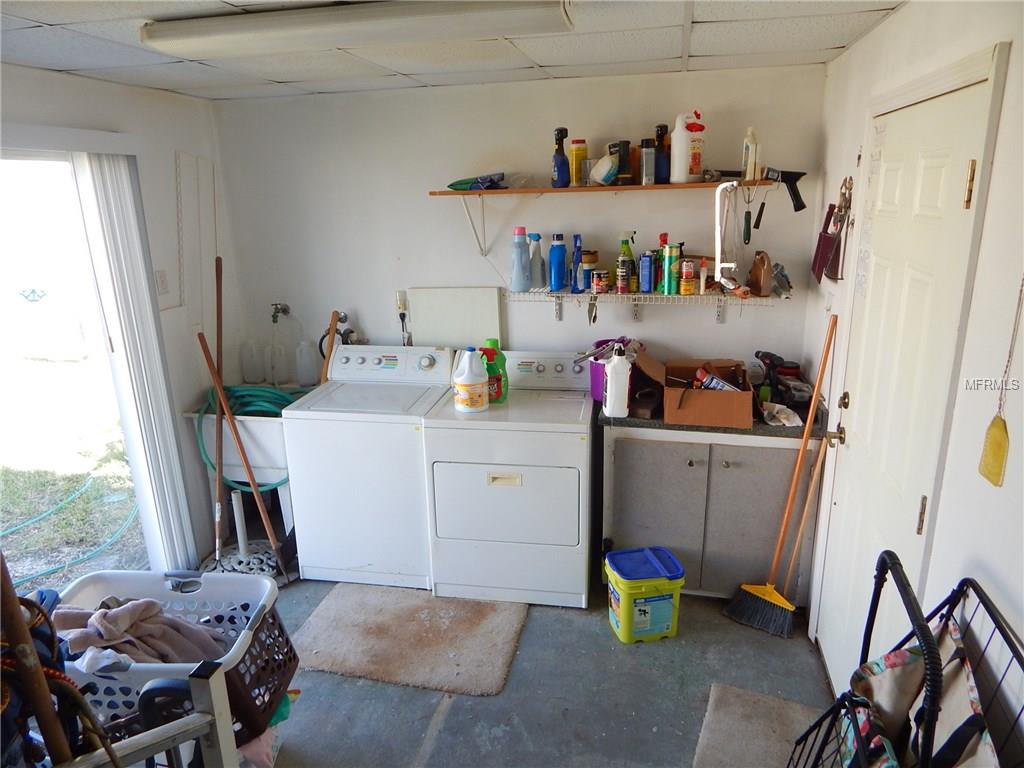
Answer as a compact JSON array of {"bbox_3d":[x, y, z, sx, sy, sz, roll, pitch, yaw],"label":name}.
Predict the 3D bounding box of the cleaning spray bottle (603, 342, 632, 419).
[{"bbox_3d":[0.460,-0.025,2.863,0.100,0.328,0.115,-1,16,1],"label":"cleaning spray bottle"}]

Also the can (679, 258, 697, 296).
[{"bbox_3d":[0.816,-0.493,3.021,0.065,0.168,0.065,-1,15,0],"label":"can"}]

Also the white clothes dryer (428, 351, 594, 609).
[{"bbox_3d":[0.027,0.425,3.274,0.737,1.090,0.670,1,15,9],"label":"white clothes dryer"}]

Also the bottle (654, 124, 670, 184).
[{"bbox_3d":[0.678,-1.029,2.921,0.072,0.259,0.058,-14,19,-38],"label":"bottle"}]

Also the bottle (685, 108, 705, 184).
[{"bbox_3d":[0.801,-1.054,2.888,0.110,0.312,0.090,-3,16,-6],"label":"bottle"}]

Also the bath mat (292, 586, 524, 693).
[{"bbox_3d":[-0.460,1.101,2.875,0.975,0.015,0.640,2,15,11],"label":"bath mat"}]

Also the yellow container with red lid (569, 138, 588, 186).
[{"bbox_3d":[0.314,-1.039,3.062,0.083,0.211,0.083,2,16,11],"label":"yellow container with red lid"}]

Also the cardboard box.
[{"bbox_3d":[0.859,0.044,2.868,0.350,0.176,0.360,2,17,12],"label":"cardboard box"}]

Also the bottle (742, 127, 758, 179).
[{"bbox_3d":[1.044,-1.005,2.844,0.060,0.224,0.080,0,16,3],"label":"bottle"}]

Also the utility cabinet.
[{"bbox_3d":[0.931,0.542,3.161,0.896,0.855,0.600,3,15,15],"label":"utility cabinet"}]

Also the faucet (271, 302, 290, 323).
[{"bbox_3d":[-1.329,-0.410,3.743,0.062,0.110,0.130,2,17,12],"label":"faucet"}]

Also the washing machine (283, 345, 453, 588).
[{"bbox_3d":[-0.682,0.392,3.412,0.682,1.078,0.670,2,16,9],"label":"washing machine"}]

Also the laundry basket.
[{"bbox_3d":[-1.095,0.869,2.041,0.680,0.320,0.470,0,15,5],"label":"laundry basket"}]

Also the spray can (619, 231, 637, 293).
[{"bbox_3d":[0.548,-0.584,3.088,0.095,0.280,0.070,5,17,20],"label":"spray can"}]

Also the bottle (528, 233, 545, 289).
[{"bbox_3d":[0.129,-0.605,3.188,0.085,0.265,0.060,-7,16,-20],"label":"bottle"}]

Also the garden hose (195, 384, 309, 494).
[{"bbox_3d":[-1.334,0.271,3.436,0.510,0.420,0.500,2,15,11],"label":"garden hose"}]

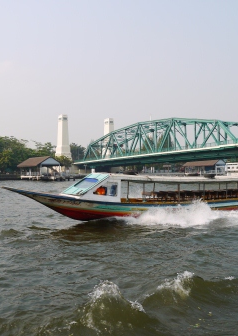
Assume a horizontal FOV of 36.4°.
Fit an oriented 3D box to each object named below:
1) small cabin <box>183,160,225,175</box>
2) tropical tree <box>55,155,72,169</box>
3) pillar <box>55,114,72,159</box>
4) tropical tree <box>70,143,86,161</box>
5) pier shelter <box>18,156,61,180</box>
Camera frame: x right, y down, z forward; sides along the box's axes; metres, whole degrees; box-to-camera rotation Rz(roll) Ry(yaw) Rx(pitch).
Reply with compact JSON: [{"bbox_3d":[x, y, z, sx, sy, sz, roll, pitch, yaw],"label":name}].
[{"bbox_3d":[36.200,-0.100,152.000,7.500,5.800,17.000,0,-1,-33],"label":"small cabin"},{"bbox_3d":[-18.684,-1.515,122.000,5.500,6.000,5.500,0,0,0],"label":"tropical tree"},{"bbox_3d":[-21.708,-11.951,142.000,4.500,18.200,5.500,0,-1,-35],"label":"pillar"},{"bbox_3d":[-18.895,-5.008,165.000,8.000,13.000,8.000,0,-1,-33],"label":"tropical tree"},{"bbox_3d":[-22.200,0.250,101.500,8.000,6.300,16.000,0,-1,-33],"label":"pier shelter"}]

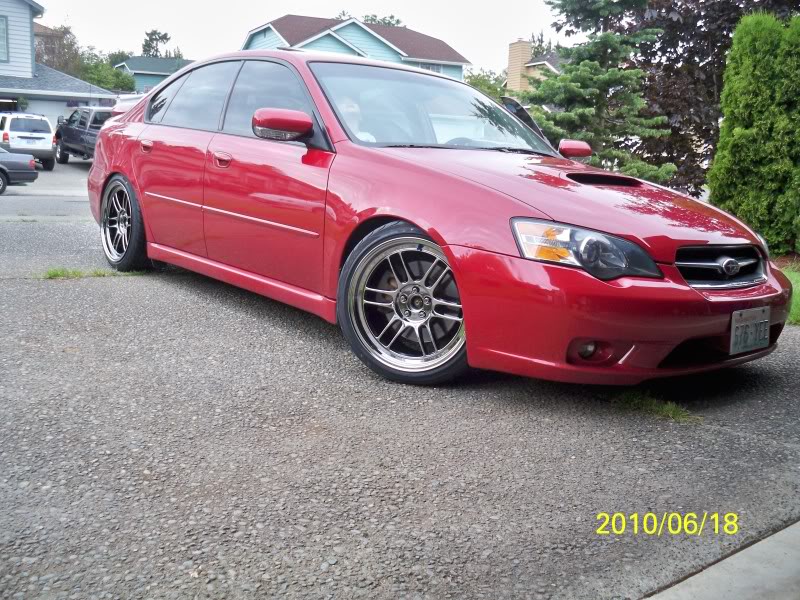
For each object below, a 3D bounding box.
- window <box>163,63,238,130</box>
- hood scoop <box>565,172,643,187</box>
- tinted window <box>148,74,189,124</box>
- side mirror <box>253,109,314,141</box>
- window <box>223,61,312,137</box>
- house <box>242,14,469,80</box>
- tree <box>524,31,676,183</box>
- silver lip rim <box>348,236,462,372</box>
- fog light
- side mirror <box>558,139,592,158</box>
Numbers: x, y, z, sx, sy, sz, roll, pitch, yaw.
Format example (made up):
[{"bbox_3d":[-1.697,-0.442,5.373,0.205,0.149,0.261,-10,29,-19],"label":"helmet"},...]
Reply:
[{"bbox_3d":[-1.050,-1.089,4.317,0.040,0.400,0.720,26,-7,-42],"label":"window"},{"bbox_3d":[0.799,-0.476,3.251,0.510,0.060,0.150,-5,17,-41],"label":"hood scoop"},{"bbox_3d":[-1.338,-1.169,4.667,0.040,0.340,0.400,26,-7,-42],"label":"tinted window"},{"bbox_3d":[-0.468,-0.709,3.256,0.220,0.130,0.120,-5,14,-41],"label":"side mirror"},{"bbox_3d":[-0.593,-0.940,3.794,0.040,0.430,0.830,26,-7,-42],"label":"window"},{"bbox_3d":[-2.840,-13.400,50.200,12.000,8.000,8.500,-3,9,-29],"label":"house"},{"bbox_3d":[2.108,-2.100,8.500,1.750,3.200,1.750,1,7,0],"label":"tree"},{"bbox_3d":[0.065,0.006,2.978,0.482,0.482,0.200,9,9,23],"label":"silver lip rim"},{"bbox_3d":[0.602,0.160,2.611,0.070,0.068,0.055,-3,12,-34],"label":"fog light"},{"bbox_3d":[0.953,-0.822,4.482,0.220,0.130,0.120,-5,14,-41],"label":"side mirror"}]

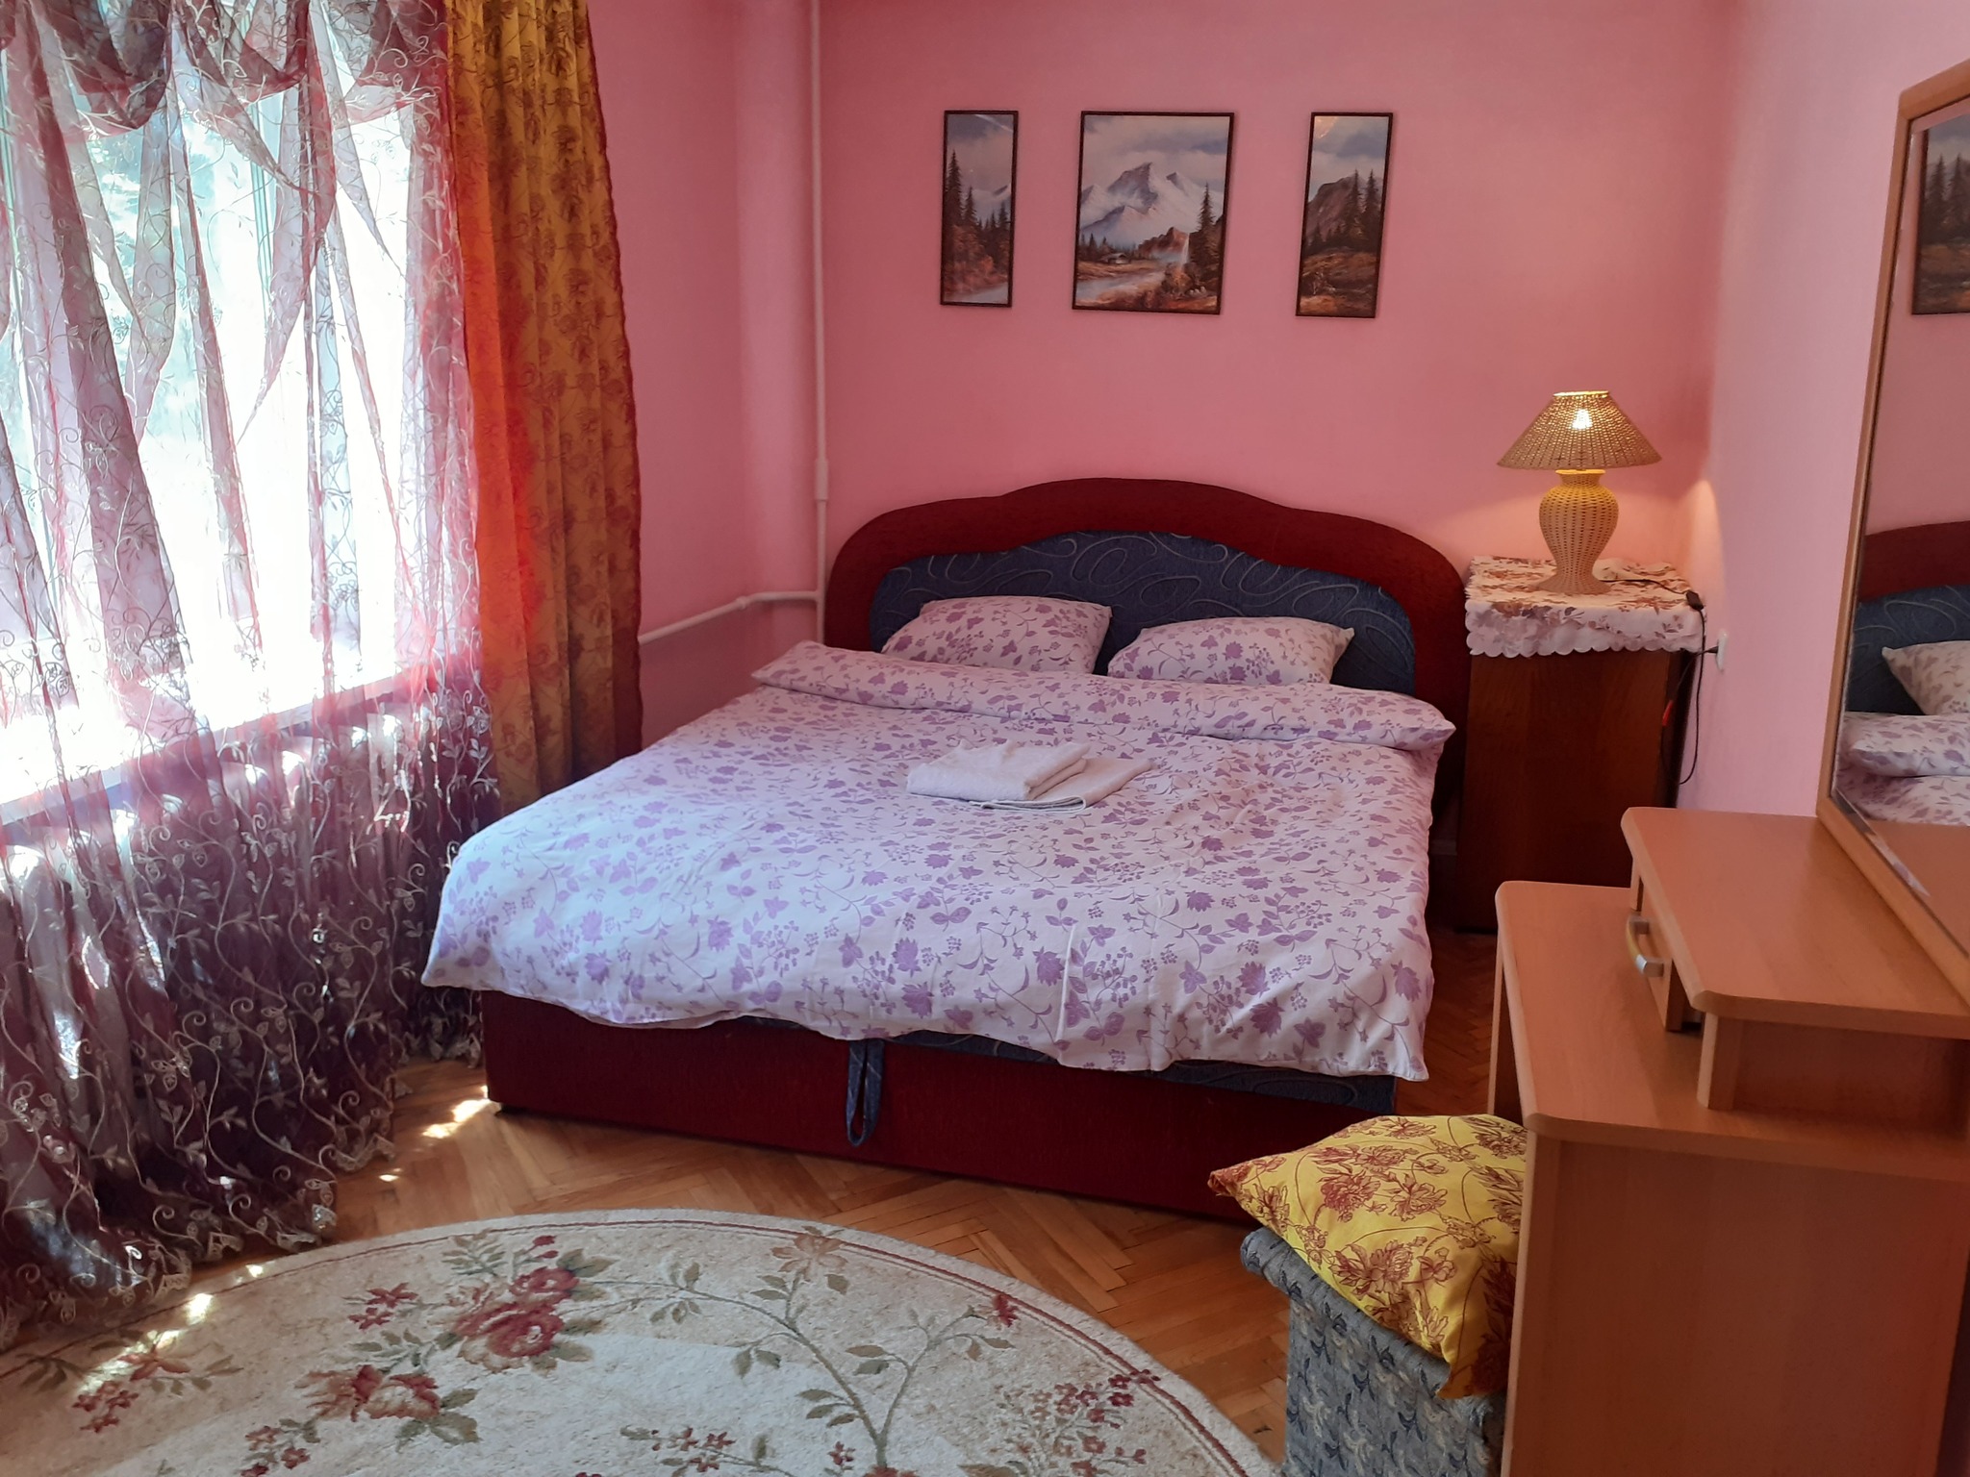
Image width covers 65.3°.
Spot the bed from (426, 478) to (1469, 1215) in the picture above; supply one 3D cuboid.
[{"bbox_3d":[0.132,0.030,3.565,1.840,1.040,2.097,5,15,15],"label":"bed"}]

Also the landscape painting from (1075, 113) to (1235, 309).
[{"bbox_3d":[0.457,-1.437,4.213,0.412,0.515,0.020,5,15,15],"label":"landscape painting"}]

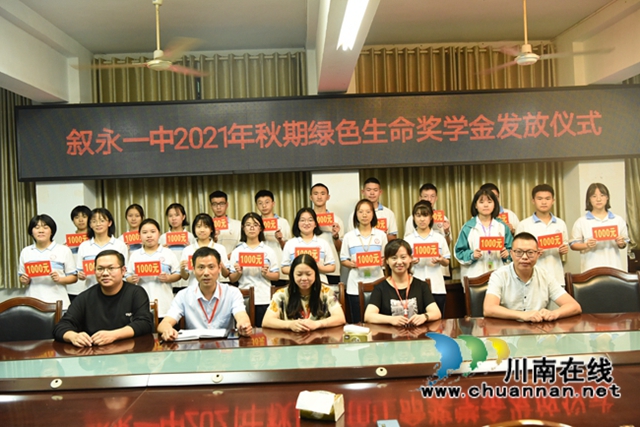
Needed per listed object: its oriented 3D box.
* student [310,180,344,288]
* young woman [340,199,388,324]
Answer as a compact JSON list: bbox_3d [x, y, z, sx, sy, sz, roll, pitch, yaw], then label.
[{"bbox_3d":[0.017,0.580,5.752,0.460,1.752,0.360,-2,1,0],"label":"student"},{"bbox_3d":[0.384,0.666,5.105,0.430,1.582,0.360,-2,1,0],"label":"young woman"}]

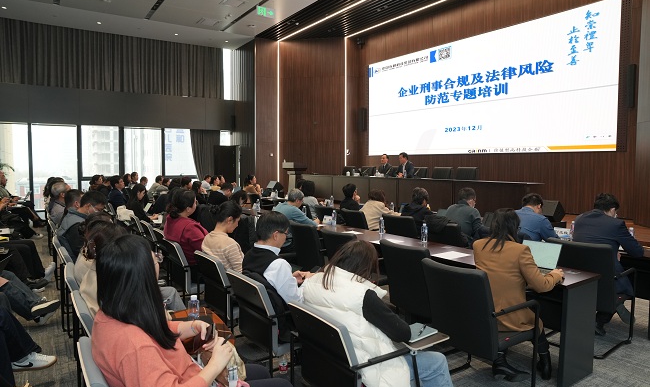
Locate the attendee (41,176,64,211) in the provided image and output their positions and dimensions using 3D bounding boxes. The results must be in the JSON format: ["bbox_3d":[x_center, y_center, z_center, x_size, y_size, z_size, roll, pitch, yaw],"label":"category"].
[{"bbox_3d":[-5.745,0.336,9.200,0.800,1.290,0.520,-3,5,-35],"label":"attendee"}]

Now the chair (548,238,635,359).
[{"bbox_3d":[2.486,0.898,4.090,0.630,0.975,0.585,-3,5,-36],"label":"chair"}]

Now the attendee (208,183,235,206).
[{"bbox_3d":[-1.670,0.437,7.497,0.800,1.260,0.520,-2,5,-34],"label":"attendee"}]

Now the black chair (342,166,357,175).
[{"bbox_3d":[0.555,-0.276,12.748,0.600,1.020,0.560,-3,5,-35],"label":"black chair"}]

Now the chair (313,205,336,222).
[{"bbox_3d":[0.261,0.653,7.096,0.600,0.940,0.570,-4,6,-42],"label":"chair"}]

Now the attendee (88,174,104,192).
[{"bbox_3d":[-5.438,0.246,10.400,0.780,1.290,0.500,-3,5,-35],"label":"attendee"}]

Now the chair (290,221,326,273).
[{"bbox_3d":[-0.008,0.796,4.900,0.630,0.945,0.580,-2,5,-34],"label":"chair"}]

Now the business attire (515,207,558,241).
[{"bbox_3d":[2.242,0.487,4.889,0.450,0.660,0.540,-3,5,-35],"label":"business attire"}]

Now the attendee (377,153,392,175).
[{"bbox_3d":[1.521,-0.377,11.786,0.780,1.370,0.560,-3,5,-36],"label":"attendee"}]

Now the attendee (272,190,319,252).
[{"bbox_3d":[-0.345,0.588,5.885,0.800,1.290,0.550,-3,5,-35],"label":"attendee"}]

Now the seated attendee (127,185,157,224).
[{"bbox_3d":[-2.838,0.498,6.957,0.780,1.310,0.520,-3,5,-35],"label":"seated attendee"}]

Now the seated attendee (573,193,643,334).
[{"bbox_3d":[2.776,0.676,4.275,0.900,1.320,0.560,-3,5,-38],"label":"seated attendee"}]

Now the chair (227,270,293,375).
[{"bbox_3d":[-0.361,0.989,3.241,0.600,0.830,0.600,-3,5,-37],"label":"chair"}]

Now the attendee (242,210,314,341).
[{"bbox_3d":[-0.259,0.757,3.341,0.800,1.280,0.550,-3,5,-36],"label":"attendee"}]

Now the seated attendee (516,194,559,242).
[{"bbox_3d":[2.306,0.644,4.971,0.850,1.280,0.540,-3,5,-38],"label":"seated attendee"}]

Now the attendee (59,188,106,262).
[{"bbox_3d":[-2.077,0.634,4.089,0.800,1.320,0.520,-2,5,-34],"label":"attendee"}]

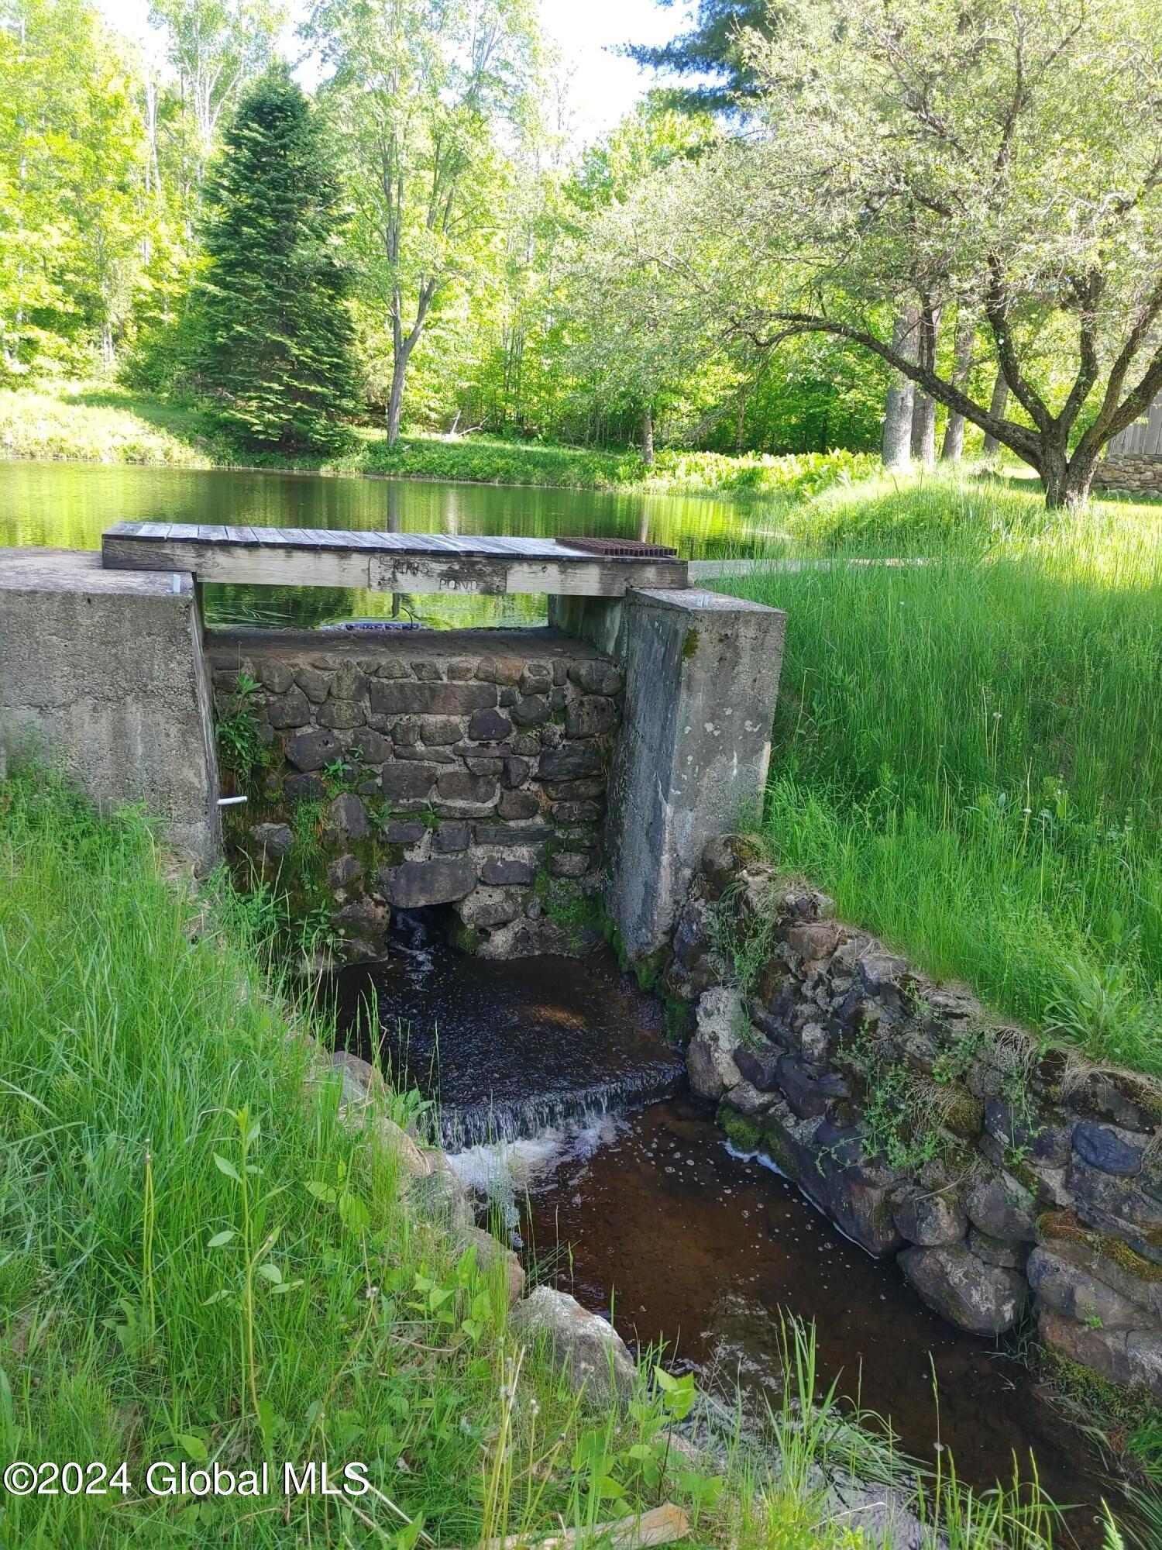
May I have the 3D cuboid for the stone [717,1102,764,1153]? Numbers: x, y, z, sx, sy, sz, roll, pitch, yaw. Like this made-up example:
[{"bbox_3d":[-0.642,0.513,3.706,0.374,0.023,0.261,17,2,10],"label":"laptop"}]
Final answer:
[{"bbox_3d":[0.739,1.630,5.359,0.200,0.220,0.210,-7,18,-35],"label":"stone"}]

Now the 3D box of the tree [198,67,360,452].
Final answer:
[{"bbox_3d":[-11.298,-19.244,44.092,6.145,13.447,6.145,0,15,-14],"label":"tree"}]

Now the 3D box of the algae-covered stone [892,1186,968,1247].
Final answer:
[{"bbox_3d":[1.389,1.750,4.629,0.230,0.200,0.270,-7,18,-35],"label":"algae-covered stone"}]

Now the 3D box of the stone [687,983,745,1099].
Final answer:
[{"bbox_3d":[0.666,1.323,5.742,0.260,0.530,0.260,-7,18,-35],"label":"stone"}]

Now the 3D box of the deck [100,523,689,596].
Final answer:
[{"bbox_3d":[-1.036,-1.242,6.695,3.080,0.230,1.180,-1,16,-18],"label":"deck"}]

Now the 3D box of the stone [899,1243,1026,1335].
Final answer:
[{"bbox_3d":[1.471,1.969,4.469,0.320,0.260,0.430,-7,18,-35],"label":"stone"}]

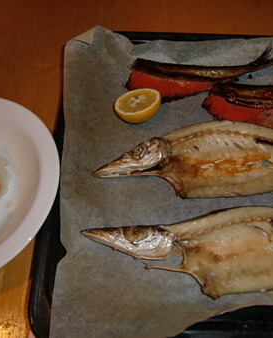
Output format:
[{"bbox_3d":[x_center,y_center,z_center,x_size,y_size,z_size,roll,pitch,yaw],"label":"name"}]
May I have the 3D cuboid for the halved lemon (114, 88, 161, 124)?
[{"bbox_3d":[0.004,-0.070,0.371,0.055,0.027,0.055,-7,45,11],"label":"halved lemon"}]

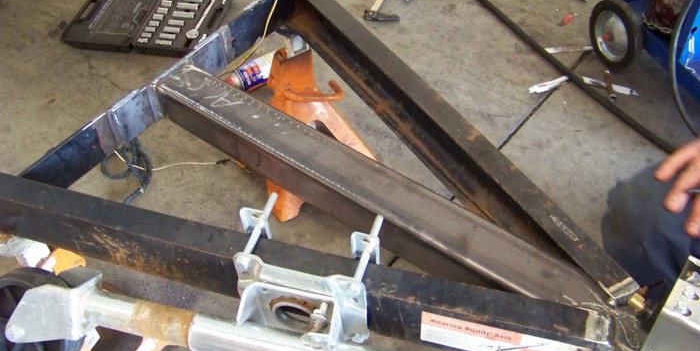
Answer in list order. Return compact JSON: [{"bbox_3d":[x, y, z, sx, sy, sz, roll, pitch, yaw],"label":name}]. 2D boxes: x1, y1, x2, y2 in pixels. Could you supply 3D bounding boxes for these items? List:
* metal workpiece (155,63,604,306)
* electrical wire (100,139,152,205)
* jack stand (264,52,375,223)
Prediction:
[{"bbox_3d":[0.019,0.033,1.154,0.828,0.072,0.083,28,52,23],"label":"metal workpiece"},{"bbox_3d":[-0.520,-0.012,1.703,0.130,0.045,0.210,2,47,0],"label":"electrical wire"},{"bbox_3d":[-0.094,-0.128,1.624,0.265,0.335,0.220,-24,52,-22],"label":"jack stand"}]

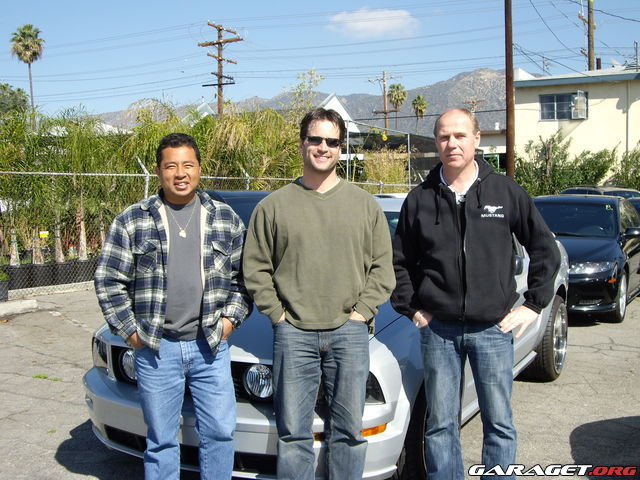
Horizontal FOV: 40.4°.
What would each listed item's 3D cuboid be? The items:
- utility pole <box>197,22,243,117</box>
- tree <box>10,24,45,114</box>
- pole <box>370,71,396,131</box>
[{"bbox_3d":[-5.580,-6.650,49.000,2.950,11.100,2.900,1,1,26],"label":"utility pole"},{"bbox_3d":[-26.840,-11.230,80.000,3.200,17.200,3.200,0,1,0],"label":"tree"},{"bbox_3d":[5.470,-8.080,72.000,2.900,11.800,0.500,1,1,26],"label":"pole"}]

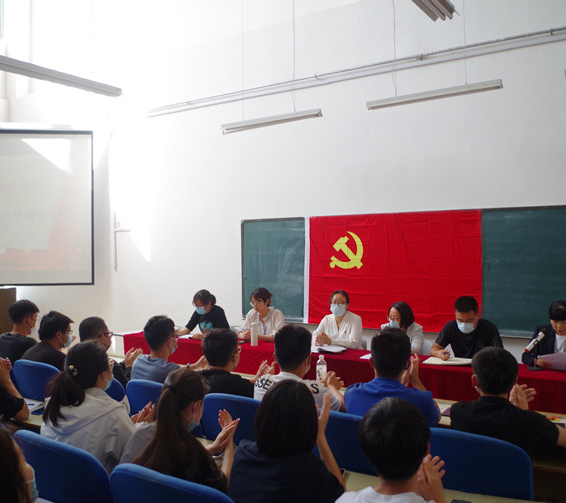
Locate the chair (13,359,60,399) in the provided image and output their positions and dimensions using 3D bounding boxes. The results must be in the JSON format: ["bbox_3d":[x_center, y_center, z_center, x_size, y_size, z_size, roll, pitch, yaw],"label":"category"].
[{"bbox_3d":[-1.252,1.085,3.308,0.450,0.940,0.500,-1,0,31],"label":"chair"}]

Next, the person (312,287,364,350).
[{"bbox_3d":[0.485,0.940,4.842,0.500,1.210,0.700,-1,0,22],"label":"person"}]

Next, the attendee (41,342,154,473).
[{"bbox_3d":[-0.680,0.960,2.180,0.470,1.210,0.580,-1,0,33],"label":"attendee"}]

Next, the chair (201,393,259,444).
[{"bbox_3d":[-0.074,1.077,2.599,0.450,0.920,0.500,-1,0,31],"label":"chair"}]

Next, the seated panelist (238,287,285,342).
[{"bbox_3d":[-0.225,0.950,5.370,0.460,1.210,0.580,-1,0,33],"label":"seated panelist"}]

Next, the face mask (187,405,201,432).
[{"bbox_3d":[-0.345,0.617,2.100,0.140,0.120,0.090,-1,0,24],"label":"face mask"}]

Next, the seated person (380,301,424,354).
[{"bbox_3d":[0.920,0.960,4.590,0.460,1.170,0.580,-1,0,33],"label":"seated person"}]

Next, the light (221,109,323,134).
[{"bbox_3d":[-0.130,-1.370,6.000,1.240,0.100,0.120,-1,0,33],"label":"light"}]

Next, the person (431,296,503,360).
[{"bbox_3d":[1.404,0.936,4.290,0.530,1.190,0.700,-1,0,26],"label":"person"}]

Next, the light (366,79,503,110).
[{"bbox_3d":[1.343,-1.413,5.167,1.250,0.090,0.130,-1,0,31],"label":"light"}]

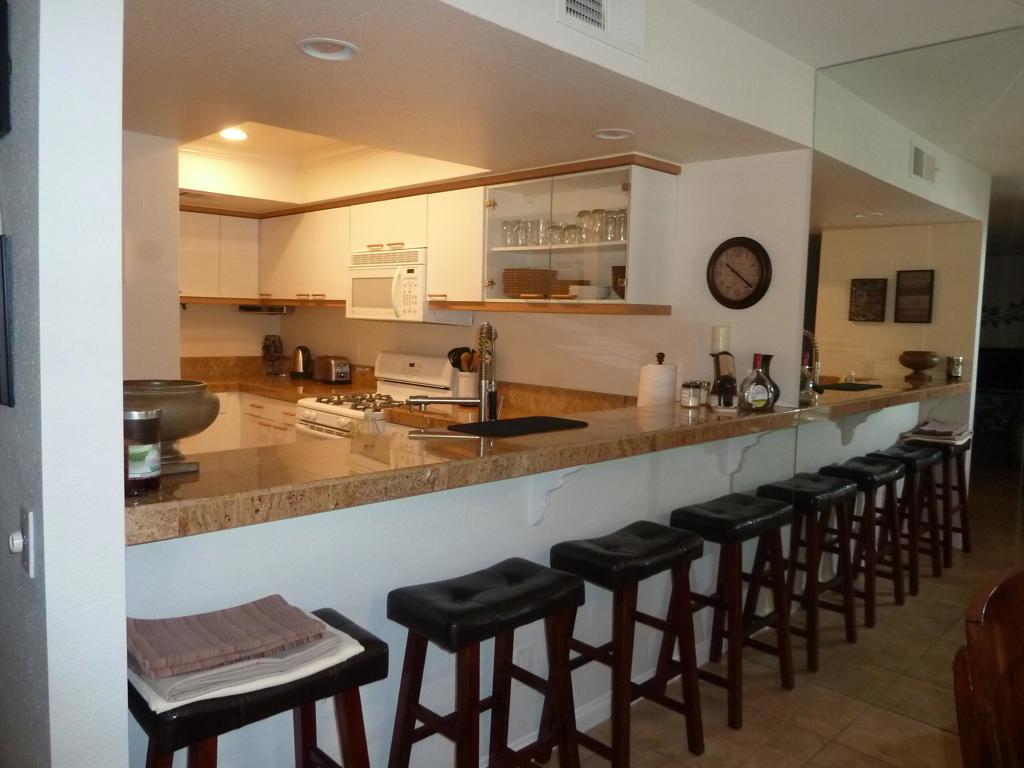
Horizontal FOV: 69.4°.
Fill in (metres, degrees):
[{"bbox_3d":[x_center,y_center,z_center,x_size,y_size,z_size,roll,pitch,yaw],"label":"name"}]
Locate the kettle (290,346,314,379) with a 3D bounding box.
[{"bbox_3d":[-1.541,-0.159,5.434,0.160,0.240,0.150,2,5,-1],"label":"kettle"}]

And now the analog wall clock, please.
[{"bbox_3d":[0.929,-0.461,3.056,0.042,0.296,0.296,-3,7,-44],"label":"analog wall clock"}]

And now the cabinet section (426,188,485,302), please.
[{"bbox_3d":[-0.185,-0.725,3.975,0.335,0.566,0.454,-3,7,-44],"label":"cabinet section"}]

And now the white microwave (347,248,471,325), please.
[{"bbox_3d":[-0.638,-0.580,4.414,0.385,0.399,0.764,-3,7,-44],"label":"white microwave"}]

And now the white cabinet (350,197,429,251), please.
[{"bbox_3d":[-0.610,-0.921,4.400,0.335,0.285,0.772,-3,7,-44],"label":"white cabinet"}]

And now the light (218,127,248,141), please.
[{"bbox_3d":[-1.542,-1.397,4.095,0.160,0.030,0.160,-3,7,-44],"label":"light"}]

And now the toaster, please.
[{"bbox_3d":[-1.257,-0.109,5.190,0.166,0.200,0.310,-2,7,-38],"label":"toaster"}]

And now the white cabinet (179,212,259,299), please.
[{"bbox_3d":[-2.188,-0.915,5.362,0.575,0.580,0.338,-3,7,-44],"label":"white cabinet"}]

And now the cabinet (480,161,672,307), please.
[{"bbox_3d":[0.290,-0.662,3.490,0.335,0.566,0.907,-3,7,-44],"label":"cabinet"}]

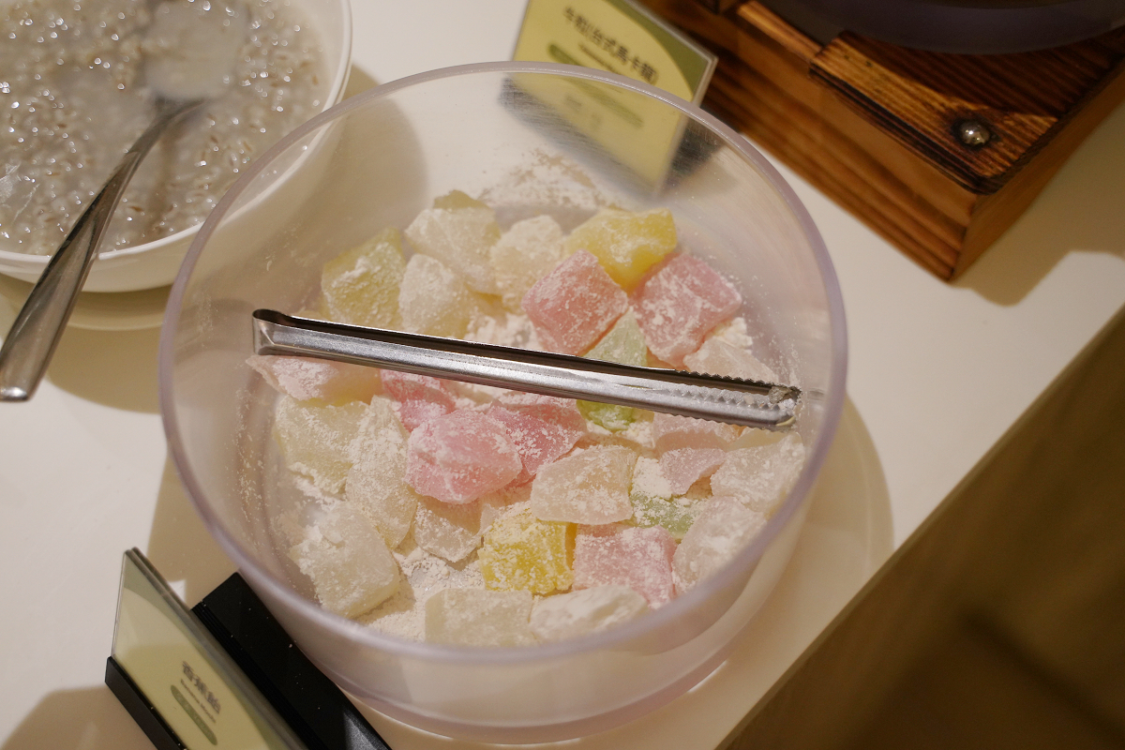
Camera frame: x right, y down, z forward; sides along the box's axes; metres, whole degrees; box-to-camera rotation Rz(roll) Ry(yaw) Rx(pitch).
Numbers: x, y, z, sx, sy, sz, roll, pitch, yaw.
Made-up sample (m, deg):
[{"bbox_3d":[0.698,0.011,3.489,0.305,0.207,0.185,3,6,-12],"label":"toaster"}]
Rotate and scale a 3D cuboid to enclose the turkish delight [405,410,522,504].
[{"bbox_3d":[-0.031,0.027,0.432,0.030,0.022,0.022,18,74,8],"label":"turkish delight"}]

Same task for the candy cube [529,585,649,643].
[{"bbox_3d":[0.008,0.077,0.415,0.034,0.020,0.020,-17,62,-6],"label":"candy cube"}]

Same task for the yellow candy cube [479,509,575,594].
[{"bbox_3d":[-0.011,0.056,0.428,0.027,0.022,0.021,-2,62,2],"label":"yellow candy cube"}]

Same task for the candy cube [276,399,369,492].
[{"bbox_3d":[-0.080,0.024,0.451,0.025,0.021,0.025,10,71,6],"label":"candy cube"}]

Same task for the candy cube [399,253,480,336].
[{"bbox_3d":[-0.043,-0.026,0.473,0.021,0.021,0.024,-12,72,-2],"label":"candy cube"}]

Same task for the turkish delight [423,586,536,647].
[{"bbox_3d":[-0.026,0.080,0.424,0.030,0.021,0.025,1,62,3],"label":"turkish delight"}]

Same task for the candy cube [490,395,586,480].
[{"bbox_3d":[-0.008,0.020,0.441,0.028,0.022,0.026,21,65,14],"label":"candy cube"}]

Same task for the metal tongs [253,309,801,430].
[{"bbox_3d":[-0.013,-0.002,0.447,0.183,0.014,0.010,8,40,4],"label":"metal tongs"}]

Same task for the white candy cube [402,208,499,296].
[{"bbox_3d":[-0.038,-0.044,0.476,0.026,0.020,0.021,36,81,9],"label":"white candy cube"}]

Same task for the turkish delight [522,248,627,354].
[{"bbox_3d":[0.004,-0.025,0.465,0.025,0.021,0.025,-44,86,-9],"label":"turkish delight"}]

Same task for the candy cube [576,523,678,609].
[{"bbox_3d":[0.020,0.061,0.429,0.029,0.020,0.021,5,67,4],"label":"candy cube"}]

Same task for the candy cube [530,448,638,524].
[{"bbox_3d":[0.007,0.035,0.435,0.032,0.019,0.022,1,74,2],"label":"candy cube"}]

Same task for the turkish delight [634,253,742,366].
[{"bbox_3d":[0.043,-0.022,0.464,0.026,0.021,0.025,41,80,12],"label":"turkish delight"}]

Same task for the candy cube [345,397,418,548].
[{"bbox_3d":[-0.059,0.032,0.438,0.021,0.022,0.040,-12,84,-3],"label":"candy cube"}]

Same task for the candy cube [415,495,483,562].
[{"bbox_3d":[-0.037,0.048,0.437,0.023,0.019,0.022,13,63,10],"label":"candy cube"}]

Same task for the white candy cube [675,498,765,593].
[{"bbox_3d":[0.050,0.055,0.426,0.022,0.020,0.028,29,71,14],"label":"white candy cube"}]

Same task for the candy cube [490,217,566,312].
[{"bbox_3d":[-0.012,-0.040,0.478,0.024,0.024,0.024,-13,62,-4],"label":"candy cube"}]

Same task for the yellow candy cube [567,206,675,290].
[{"bbox_3d":[0.021,-0.044,0.478,0.031,0.022,0.024,-17,62,-6],"label":"yellow candy cube"}]

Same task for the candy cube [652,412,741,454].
[{"bbox_3d":[0.044,0.016,0.441,0.028,0.020,0.022,-6,61,0],"label":"candy cube"}]

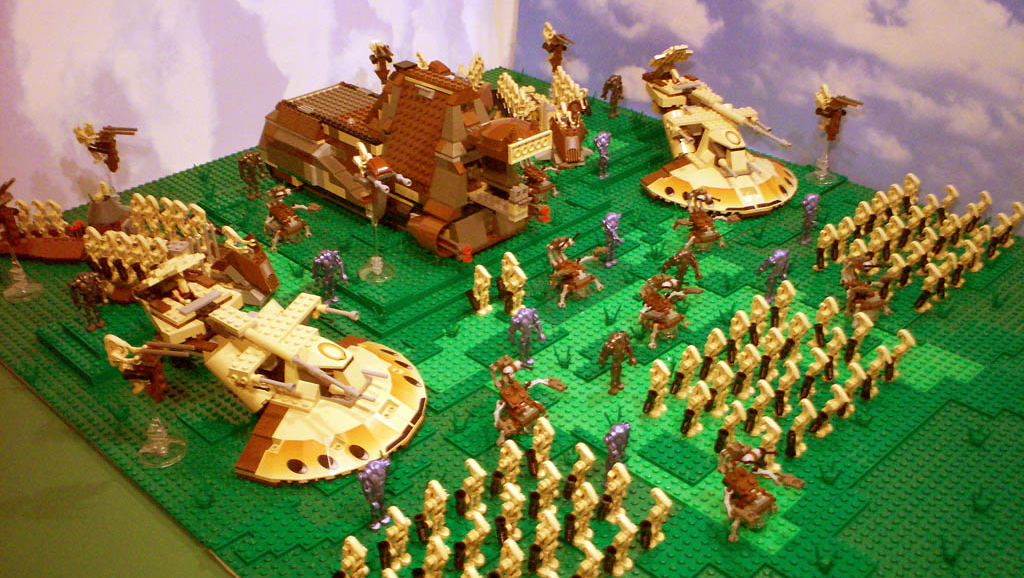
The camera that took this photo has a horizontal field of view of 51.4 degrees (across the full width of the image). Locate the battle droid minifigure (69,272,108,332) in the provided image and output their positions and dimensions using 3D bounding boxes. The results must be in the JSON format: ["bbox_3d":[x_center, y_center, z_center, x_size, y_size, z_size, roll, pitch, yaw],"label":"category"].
[{"bbox_3d":[-0.342,0.011,0.863,0.030,0.052,0.022,-27,39,-37],"label":"battle droid minifigure"}]

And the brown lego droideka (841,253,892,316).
[{"bbox_3d":[0.295,0.001,0.882,0.054,0.048,0.042,-24,38,-34],"label":"brown lego droideka"}]

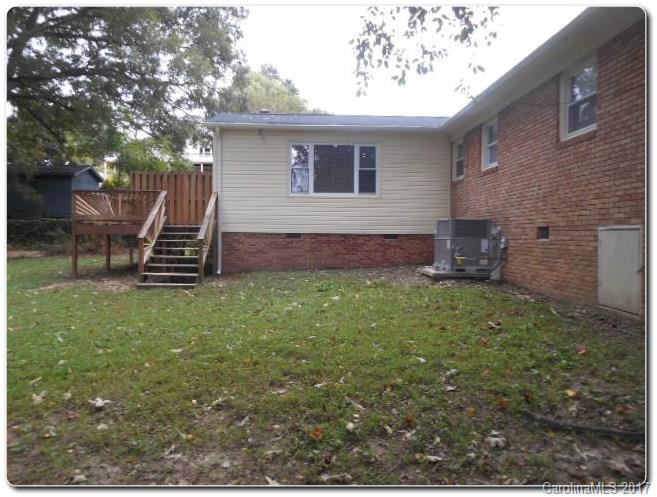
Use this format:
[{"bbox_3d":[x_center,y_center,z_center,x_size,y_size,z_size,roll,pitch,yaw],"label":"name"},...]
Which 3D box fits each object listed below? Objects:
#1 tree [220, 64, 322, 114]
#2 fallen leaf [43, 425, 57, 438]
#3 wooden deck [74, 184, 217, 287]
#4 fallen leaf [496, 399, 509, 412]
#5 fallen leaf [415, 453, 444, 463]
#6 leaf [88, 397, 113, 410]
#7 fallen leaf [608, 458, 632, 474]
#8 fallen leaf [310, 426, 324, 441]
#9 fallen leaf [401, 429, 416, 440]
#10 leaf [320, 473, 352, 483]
[{"bbox_3d":[-4.016,-6.561,34.726,7.200,12.564,7.200,1,2,-2],"label":"tree"},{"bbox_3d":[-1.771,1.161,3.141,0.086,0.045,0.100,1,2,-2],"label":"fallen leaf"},{"bbox_3d":[-4.599,-0.354,13.304,3.684,2.243,5.550,1,2,-2],"label":"wooden deck"},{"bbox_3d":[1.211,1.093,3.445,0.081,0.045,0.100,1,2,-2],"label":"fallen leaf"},{"bbox_3d":[0.560,1.158,2.743,0.161,0.020,0.110,1,2,-2],"label":"fallen leaf"},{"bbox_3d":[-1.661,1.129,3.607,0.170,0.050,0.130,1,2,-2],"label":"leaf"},{"bbox_3d":[1.528,1.141,2.590,0.122,0.040,0.120,1,2,-2],"label":"fallen leaf"},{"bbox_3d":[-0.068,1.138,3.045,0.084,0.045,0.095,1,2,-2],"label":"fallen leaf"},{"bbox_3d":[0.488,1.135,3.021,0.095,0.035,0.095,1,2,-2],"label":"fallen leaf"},{"bbox_3d":[0.041,1.178,2.547,0.160,0.020,0.110,1,2,-2],"label":"leaf"}]

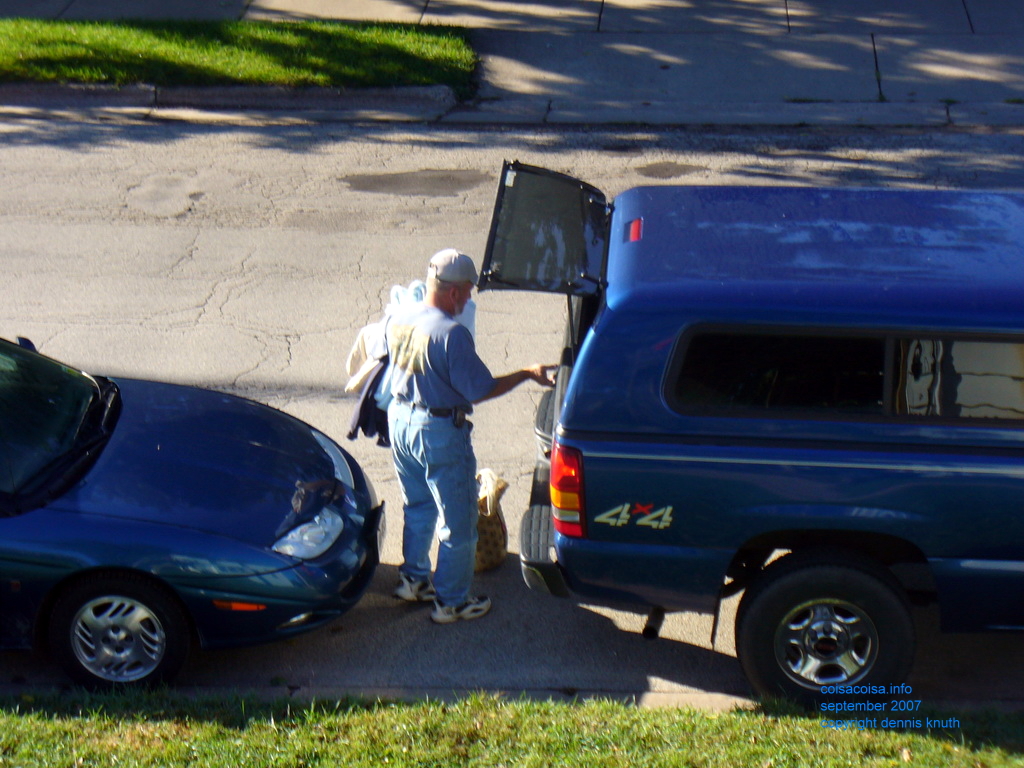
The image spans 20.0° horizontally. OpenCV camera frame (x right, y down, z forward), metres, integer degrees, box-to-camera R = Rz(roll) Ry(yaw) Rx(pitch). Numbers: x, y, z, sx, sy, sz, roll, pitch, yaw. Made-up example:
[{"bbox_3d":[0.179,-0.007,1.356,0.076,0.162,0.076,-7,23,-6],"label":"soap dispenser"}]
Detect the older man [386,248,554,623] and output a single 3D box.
[{"bbox_3d":[-0.227,0.208,13.374,0.680,1.740,0.560,-12,24,-26],"label":"older man"}]

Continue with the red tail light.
[{"bbox_3d":[0.245,0.424,12.223,0.152,0.423,0.160,1,21,4],"label":"red tail light"}]

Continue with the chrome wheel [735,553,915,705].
[{"bbox_3d":[1.350,1.068,12.452,0.772,0.765,0.250,1,21,4],"label":"chrome wheel"}]

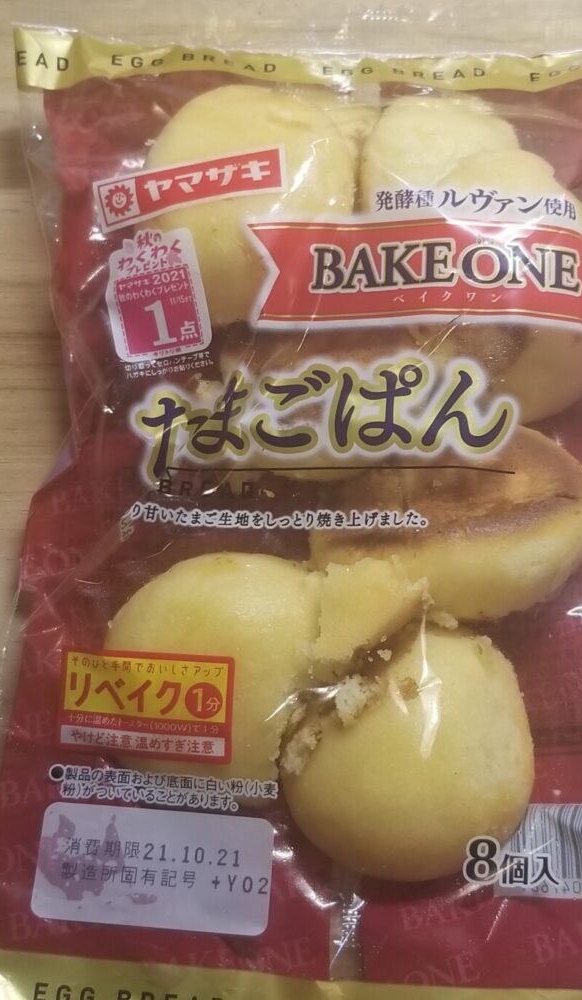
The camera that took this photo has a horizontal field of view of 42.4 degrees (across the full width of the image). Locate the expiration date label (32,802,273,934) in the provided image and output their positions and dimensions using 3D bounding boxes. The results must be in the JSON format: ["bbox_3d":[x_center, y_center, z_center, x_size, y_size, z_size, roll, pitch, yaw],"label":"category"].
[{"bbox_3d":[-0.036,0.097,0.197,0.062,0.002,0.029,4,81,1],"label":"expiration date label"}]

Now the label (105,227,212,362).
[{"bbox_3d":[-0.036,-0.056,0.206,0.025,0.004,0.036,-11,78,10],"label":"label"}]

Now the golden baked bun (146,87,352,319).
[{"bbox_3d":[-0.012,-0.085,0.215,0.061,0.042,0.065,0,83,0],"label":"golden baked bun"}]

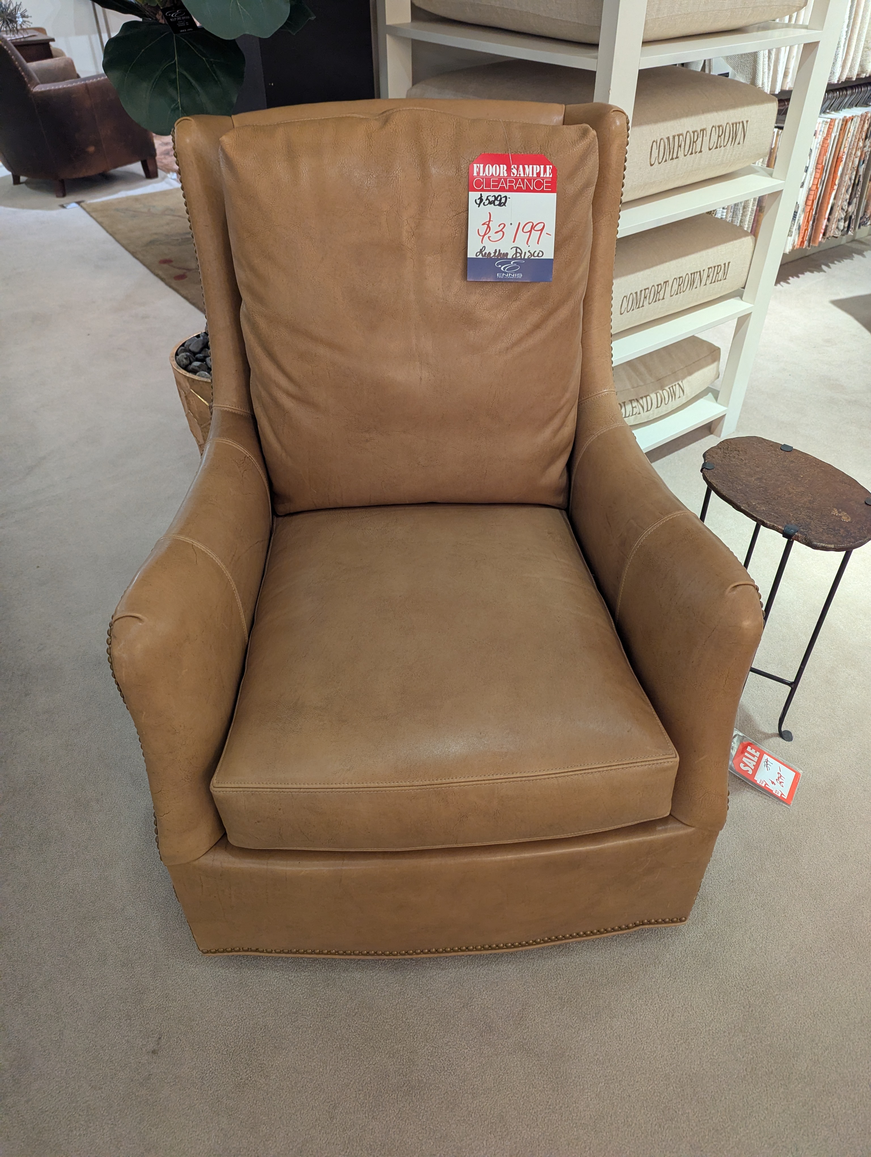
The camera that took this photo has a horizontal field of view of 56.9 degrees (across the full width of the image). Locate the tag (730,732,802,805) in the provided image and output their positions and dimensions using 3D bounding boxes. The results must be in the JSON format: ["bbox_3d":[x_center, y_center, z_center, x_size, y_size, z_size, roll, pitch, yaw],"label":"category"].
[{"bbox_3d":[0.605,0.351,1.492,0.143,0.006,0.092,33,49,14],"label":"tag"}]

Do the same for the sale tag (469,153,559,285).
[{"bbox_3d":[0.111,-0.525,1.173,0.127,0.172,0.005,0,16,-3],"label":"sale tag"}]

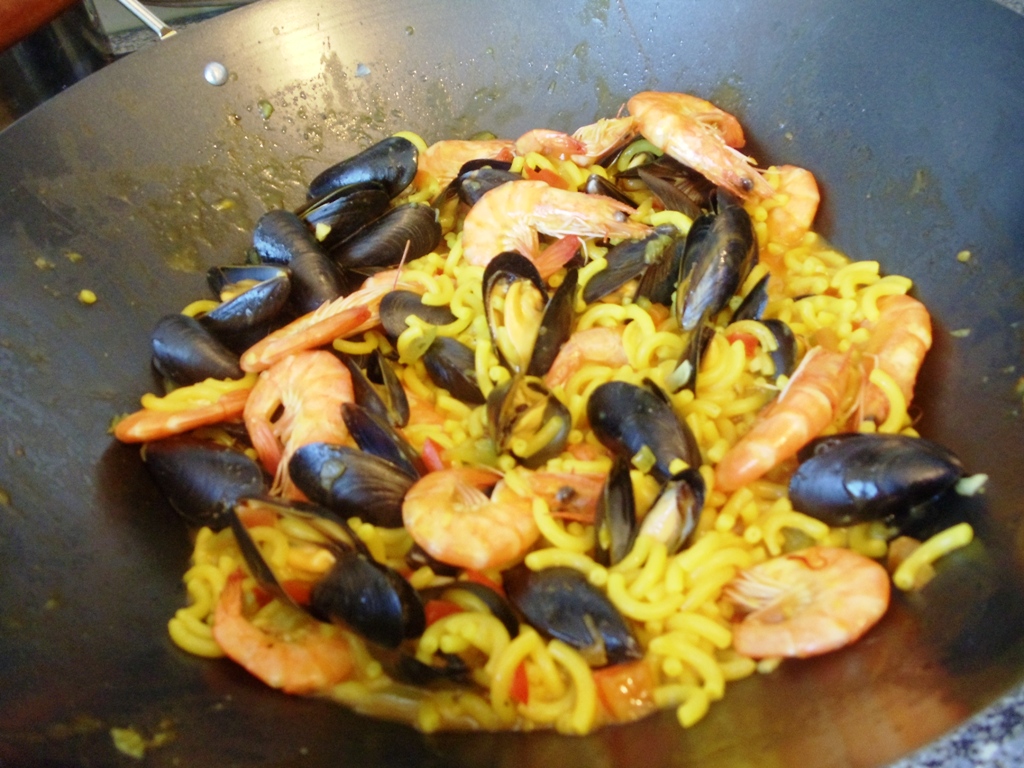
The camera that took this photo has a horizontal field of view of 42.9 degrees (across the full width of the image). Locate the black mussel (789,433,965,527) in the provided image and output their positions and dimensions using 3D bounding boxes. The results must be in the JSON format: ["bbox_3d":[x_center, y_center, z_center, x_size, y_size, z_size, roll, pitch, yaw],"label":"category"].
[{"bbox_3d":[0.121,0.032,0.435,0.057,0.024,0.030,-1,56,20],"label":"black mussel"}]

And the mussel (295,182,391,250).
[{"bbox_3d":[-0.076,-0.075,0.585,0.046,0.020,0.025,-28,72,-13],"label":"mussel"}]

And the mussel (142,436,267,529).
[{"bbox_3d":[-0.115,0.036,0.485,0.054,0.022,0.028,24,53,9],"label":"mussel"}]

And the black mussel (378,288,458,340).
[{"bbox_3d":[-0.037,-0.028,0.530,0.038,0.017,0.024,14,55,18],"label":"black mussel"}]

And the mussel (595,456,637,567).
[{"bbox_3d":[0.035,0.043,0.440,0.015,0.021,0.045,-2,52,8],"label":"mussel"}]

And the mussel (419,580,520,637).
[{"bbox_3d":[-0.015,0.075,0.420,0.041,0.015,0.024,14,56,17],"label":"mussel"}]

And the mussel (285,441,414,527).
[{"bbox_3d":[-0.056,0.037,0.465,0.057,0.021,0.027,17,58,16],"label":"mussel"}]

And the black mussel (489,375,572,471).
[{"bbox_3d":[0.005,0.015,0.522,0.034,0.025,0.047,6,50,19],"label":"black mussel"}]

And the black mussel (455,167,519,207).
[{"bbox_3d":[-0.006,-0.094,0.640,0.050,0.023,0.028,1,43,9],"label":"black mussel"}]

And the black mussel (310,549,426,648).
[{"bbox_3d":[-0.051,0.075,0.466,0.034,0.025,0.049,-33,69,-23],"label":"black mussel"}]

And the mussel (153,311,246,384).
[{"bbox_3d":[-0.129,-0.014,0.535,0.045,0.022,0.027,25,59,5],"label":"mussel"}]

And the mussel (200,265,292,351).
[{"bbox_3d":[-0.118,-0.037,0.590,0.048,0.028,0.036,-24,39,14],"label":"mussel"}]

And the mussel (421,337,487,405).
[{"bbox_3d":[-0.021,-0.004,0.510,0.023,0.017,0.046,-34,54,-18],"label":"mussel"}]

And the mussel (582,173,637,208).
[{"bbox_3d":[0.051,-0.088,0.622,0.048,0.023,0.024,25,51,15],"label":"mussel"}]

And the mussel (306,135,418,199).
[{"bbox_3d":[-0.075,-0.107,0.655,0.059,0.023,0.029,-22,39,15],"label":"mussel"}]

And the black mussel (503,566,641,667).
[{"bbox_3d":[0.021,0.079,0.445,0.055,0.022,0.027,29,54,25],"label":"black mussel"}]

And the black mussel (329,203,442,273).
[{"bbox_3d":[-0.060,-0.070,0.625,0.056,0.023,0.029,-25,43,-6],"label":"black mussel"}]

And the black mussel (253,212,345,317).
[{"bbox_3d":[-0.093,-0.053,0.565,0.028,0.022,0.061,-35,79,-14],"label":"black mussel"}]

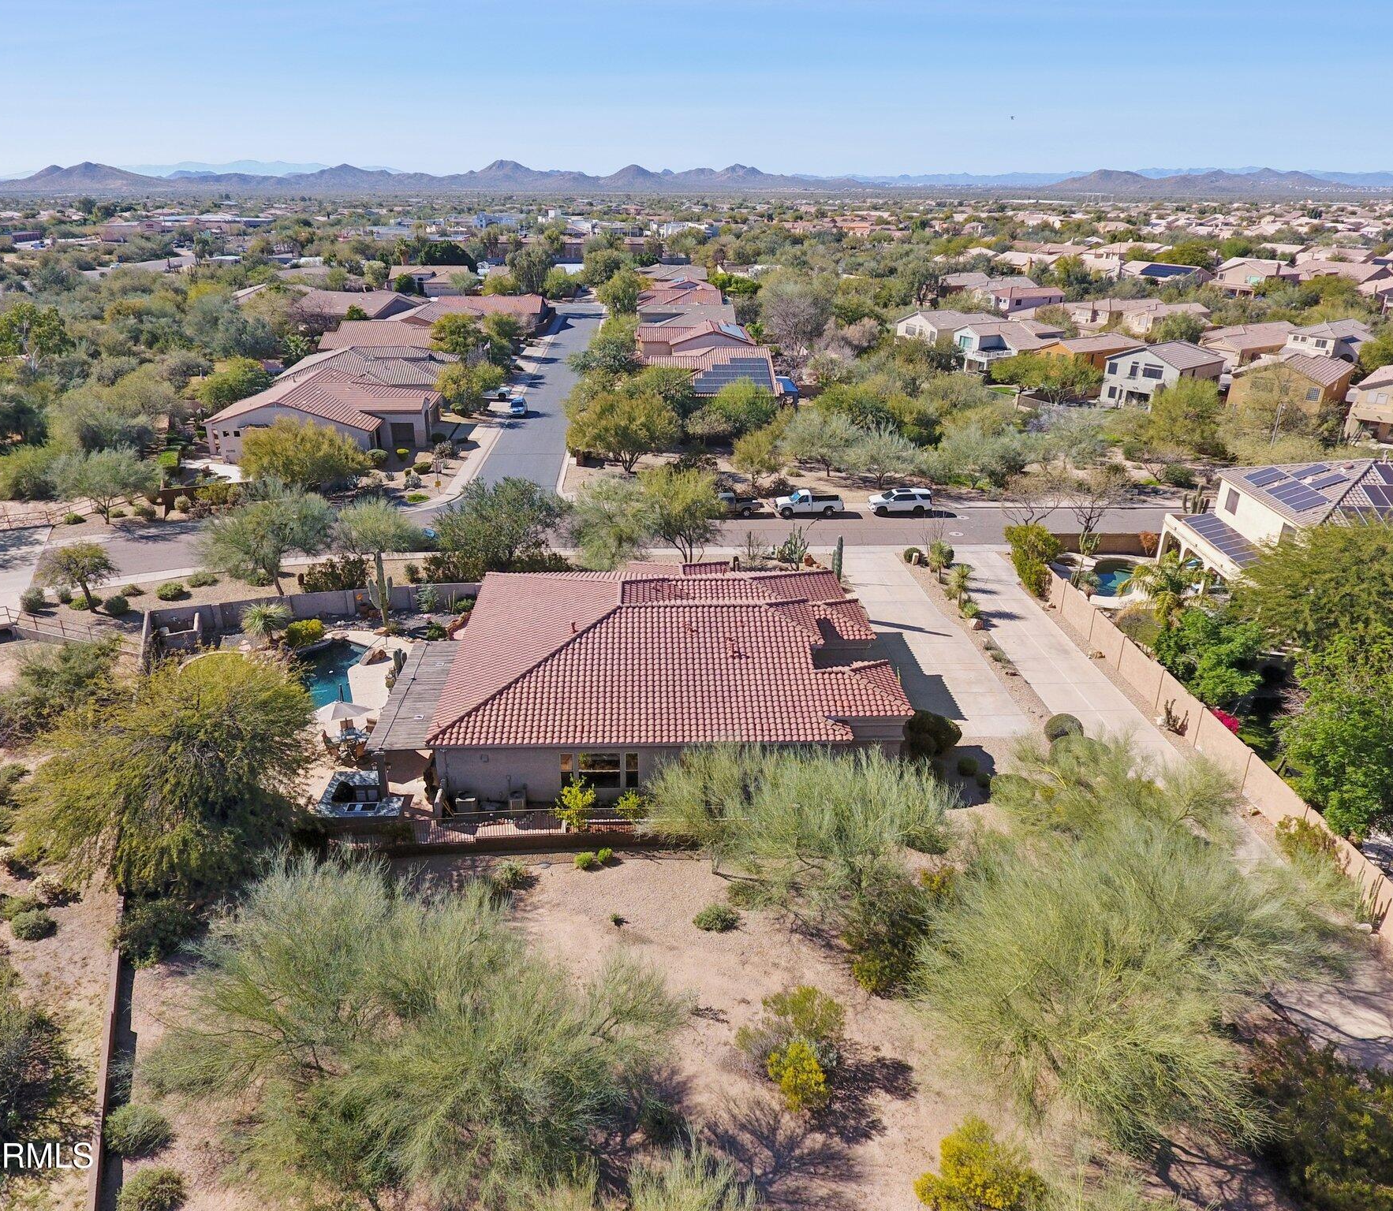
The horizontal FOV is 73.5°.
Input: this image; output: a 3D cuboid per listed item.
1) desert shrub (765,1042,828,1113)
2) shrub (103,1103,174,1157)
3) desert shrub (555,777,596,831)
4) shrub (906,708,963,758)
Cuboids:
[{"bbox_3d":[2.967,13.686,27.140,1.785,1.850,1.874,0,24,0],"label":"desert shrub"},{"bbox_3d":[-15.585,14.648,26.091,1.771,1.149,1.364,0,24,0],"label":"shrub"},{"bbox_3d":[-4.950,8.202,38.376,1.600,2.400,1.600,0,24,0],"label":"desert shrub"},{"bbox_3d":[11.300,6.180,44.360,2.600,2.200,2.500,0,24,0],"label":"shrub"}]

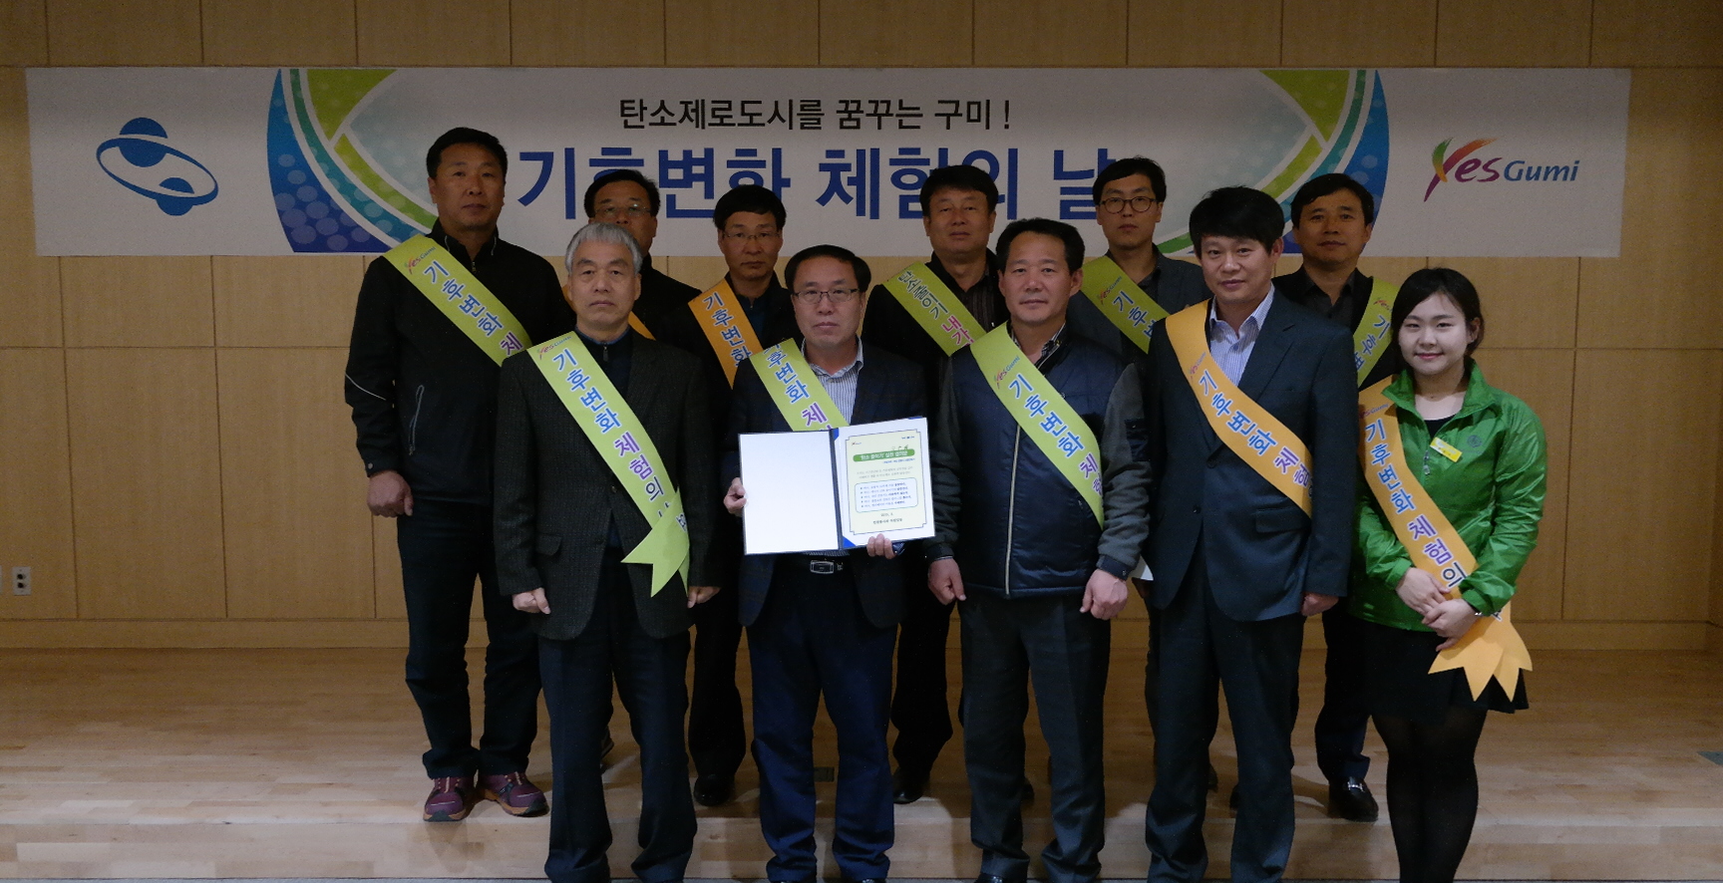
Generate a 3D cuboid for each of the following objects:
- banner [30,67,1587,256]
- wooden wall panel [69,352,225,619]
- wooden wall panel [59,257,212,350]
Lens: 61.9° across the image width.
[{"bbox_3d":[-0.126,-1.069,5.508,6.116,0.711,0.014,0,6,0],"label":"banner"},{"bbox_3d":[-2.826,0.171,5.693,0.592,1.084,0.030,0,6,0],"label":"wooden wall panel"},{"bbox_3d":[-2.806,-0.900,5.548,0.583,1.072,0.025,0,6,0],"label":"wooden wall panel"}]

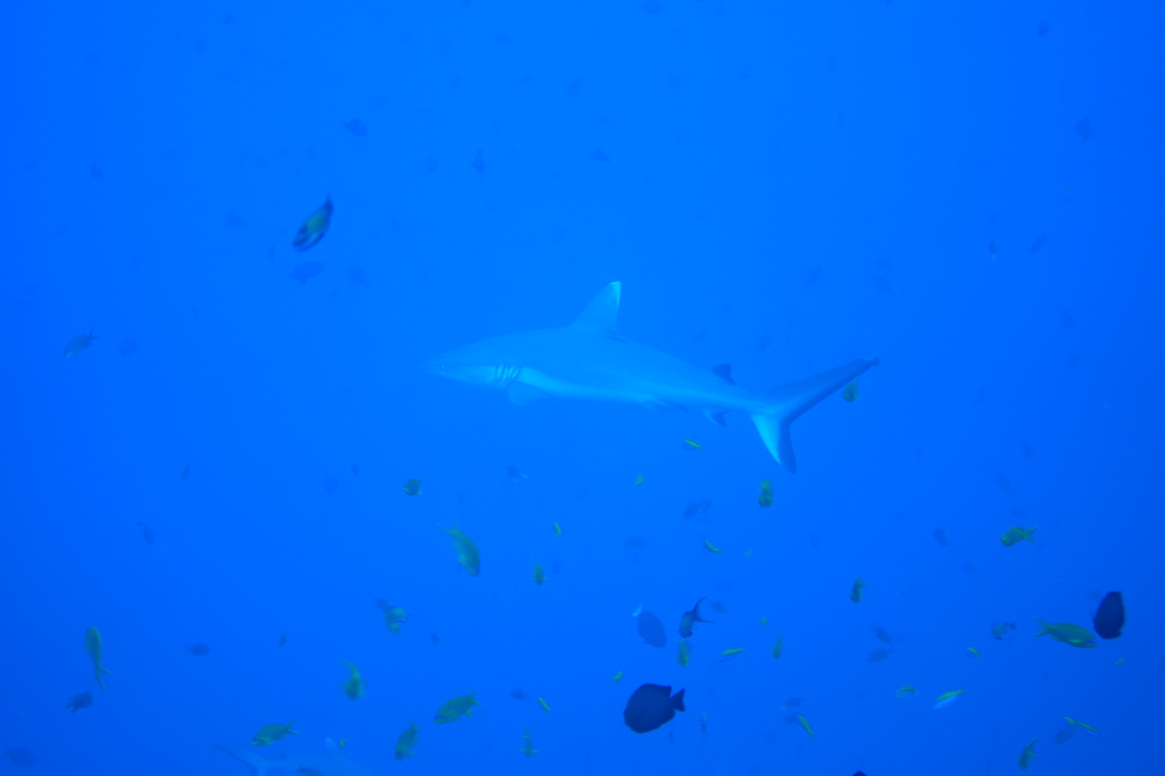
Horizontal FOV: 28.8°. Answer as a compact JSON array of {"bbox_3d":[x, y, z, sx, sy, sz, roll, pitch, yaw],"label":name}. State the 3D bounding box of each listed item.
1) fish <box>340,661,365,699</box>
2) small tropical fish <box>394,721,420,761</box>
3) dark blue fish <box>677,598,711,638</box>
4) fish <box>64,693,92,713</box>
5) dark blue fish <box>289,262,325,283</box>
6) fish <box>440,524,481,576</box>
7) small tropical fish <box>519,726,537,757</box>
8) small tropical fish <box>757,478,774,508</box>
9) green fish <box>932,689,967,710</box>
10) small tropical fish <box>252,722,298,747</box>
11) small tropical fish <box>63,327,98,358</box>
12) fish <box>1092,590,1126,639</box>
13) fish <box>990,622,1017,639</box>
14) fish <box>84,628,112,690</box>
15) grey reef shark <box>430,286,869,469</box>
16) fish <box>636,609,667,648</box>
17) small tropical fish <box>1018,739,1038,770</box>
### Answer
[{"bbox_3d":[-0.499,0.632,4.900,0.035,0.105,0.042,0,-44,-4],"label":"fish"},{"bbox_3d":[-0.356,0.717,4.600,0.040,0.100,0.022,33,-21,1],"label":"small tropical fish"},{"bbox_3d":[0.248,0.508,5.000,0.032,0.100,0.050,-5,-43,32],"label":"dark blue fish"},{"bbox_3d":[-2.340,1.456,10.500,0.140,0.075,0.025,-24,0,0],"label":"fish"},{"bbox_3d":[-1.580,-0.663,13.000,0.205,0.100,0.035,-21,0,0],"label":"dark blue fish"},{"bbox_3d":[-0.247,0.329,4.600,0.045,0.130,0.024,-30,-15,0],"label":"fish"},{"bbox_3d":[-0.115,0.750,4.800,0.025,0.090,0.035,-4,-42,-4],"label":"small tropical fish"},{"bbox_3d":[0.405,0.231,5.000,0.030,0.042,0.095,0,41,0],"label":"small tropical fish"},{"bbox_3d":[0.811,0.687,5.000,0.085,0.026,0.014,-22,2,-6],"label":"green fish"},{"bbox_3d":[-0.610,0.687,4.500,0.102,0.040,0.020,-18,0,-15],"label":"small tropical fish"},{"bbox_3d":[-1.549,-0.138,7.000,0.135,0.058,0.024,-38,9,-11],"label":"small tropical fish"},{"bbox_3d":[1.046,0.452,4.500,0.030,0.095,0.120,0,7,34],"label":"fish"},{"bbox_3d":[0.967,0.556,5.200,0.066,0.034,0.016,-13,4,-18],"label":"fish"},{"bbox_3d":[-0.940,0.525,4.400,0.022,0.122,0.035,-5,-20,-29],"label":"fish"},{"bbox_3d":[0.228,-0.040,7.600,1.580,0.600,0.520,5,-1,12],"label":"grey reef shark"},{"bbox_3d":[0.206,0.724,6.800,0.080,0.145,0.028,-41,6,0],"label":"fish"},{"bbox_3d":[0.924,0.759,4.700,0.020,0.035,0.090,10,48,31],"label":"small tropical fish"}]

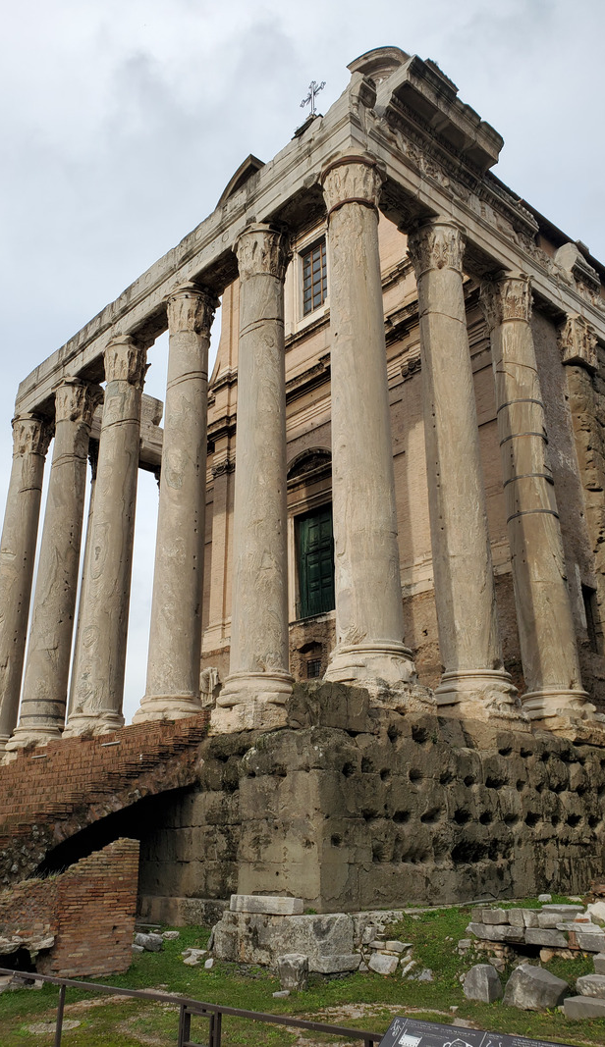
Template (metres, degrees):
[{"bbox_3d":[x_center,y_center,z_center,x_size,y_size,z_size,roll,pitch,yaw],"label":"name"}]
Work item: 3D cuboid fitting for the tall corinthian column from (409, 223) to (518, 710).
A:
[{"bbox_3d":[4.195,-2.037,21.562,1.900,14.300,1.900,-1,-22,0],"label":"tall corinthian column"}]

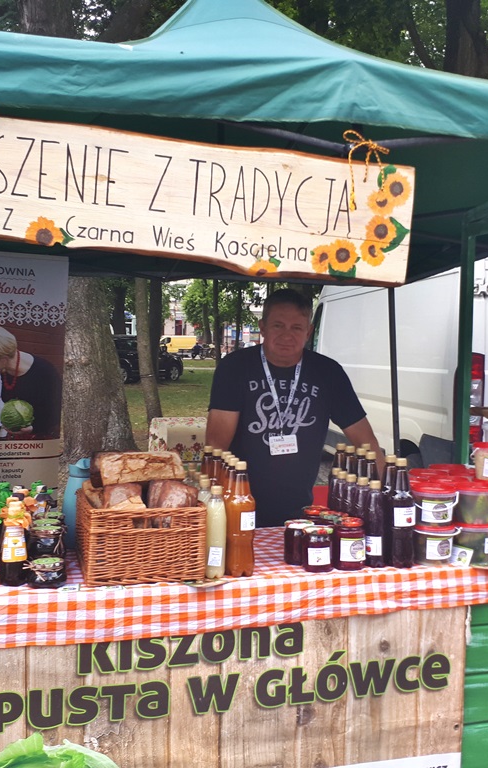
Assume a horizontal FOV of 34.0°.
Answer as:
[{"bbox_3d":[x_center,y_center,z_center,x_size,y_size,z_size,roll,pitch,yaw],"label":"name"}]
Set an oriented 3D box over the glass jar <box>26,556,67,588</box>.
[{"bbox_3d":[-0.488,0.468,1.988,0.087,0.060,0.087,1,3,0],"label":"glass jar"}]

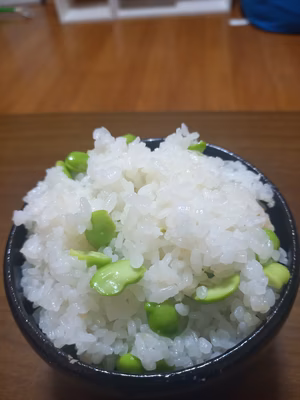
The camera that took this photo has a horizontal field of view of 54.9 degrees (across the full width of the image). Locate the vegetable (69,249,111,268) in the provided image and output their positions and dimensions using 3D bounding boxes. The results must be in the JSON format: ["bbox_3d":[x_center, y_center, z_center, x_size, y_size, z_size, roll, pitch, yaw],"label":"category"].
[{"bbox_3d":[-0.018,0.018,0.089,0.013,0.004,0.007,0,36,18],"label":"vegetable"}]

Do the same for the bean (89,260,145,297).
[{"bbox_3d":[-0.009,0.023,0.085,0.016,0.006,0.009,-19,60,-11],"label":"bean"}]

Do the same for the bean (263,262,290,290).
[{"bbox_3d":[0.042,0.026,0.097,0.011,0.007,0.009,3,47,9],"label":"bean"}]

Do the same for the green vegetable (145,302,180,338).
[{"bbox_3d":[0.004,0.036,0.086,0.011,0.009,0.011,-3,46,3],"label":"green vegetable"}]

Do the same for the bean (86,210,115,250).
[{"bbox_3d":[-0.016,0.009,0.092,0.009,0.013,0.006,2,6,-6],"label":"bean"}]

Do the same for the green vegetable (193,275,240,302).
[{"bbox_3d":[0.020,0.027,0.088,0.015,0.006,0.008,-5,34,-7],"label":"green vegetable"}]

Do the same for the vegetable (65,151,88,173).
[{"bbox_3d":[-0.029,-0.016,0.117,0.011,0.009,0.009,0,46,6],"label":"vegetable"}]

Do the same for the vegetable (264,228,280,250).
[{"bbox_3d":[0.043,0.014,0.103,0.009,0.009,0.009,11,48,16],"label":"vegetable"}]

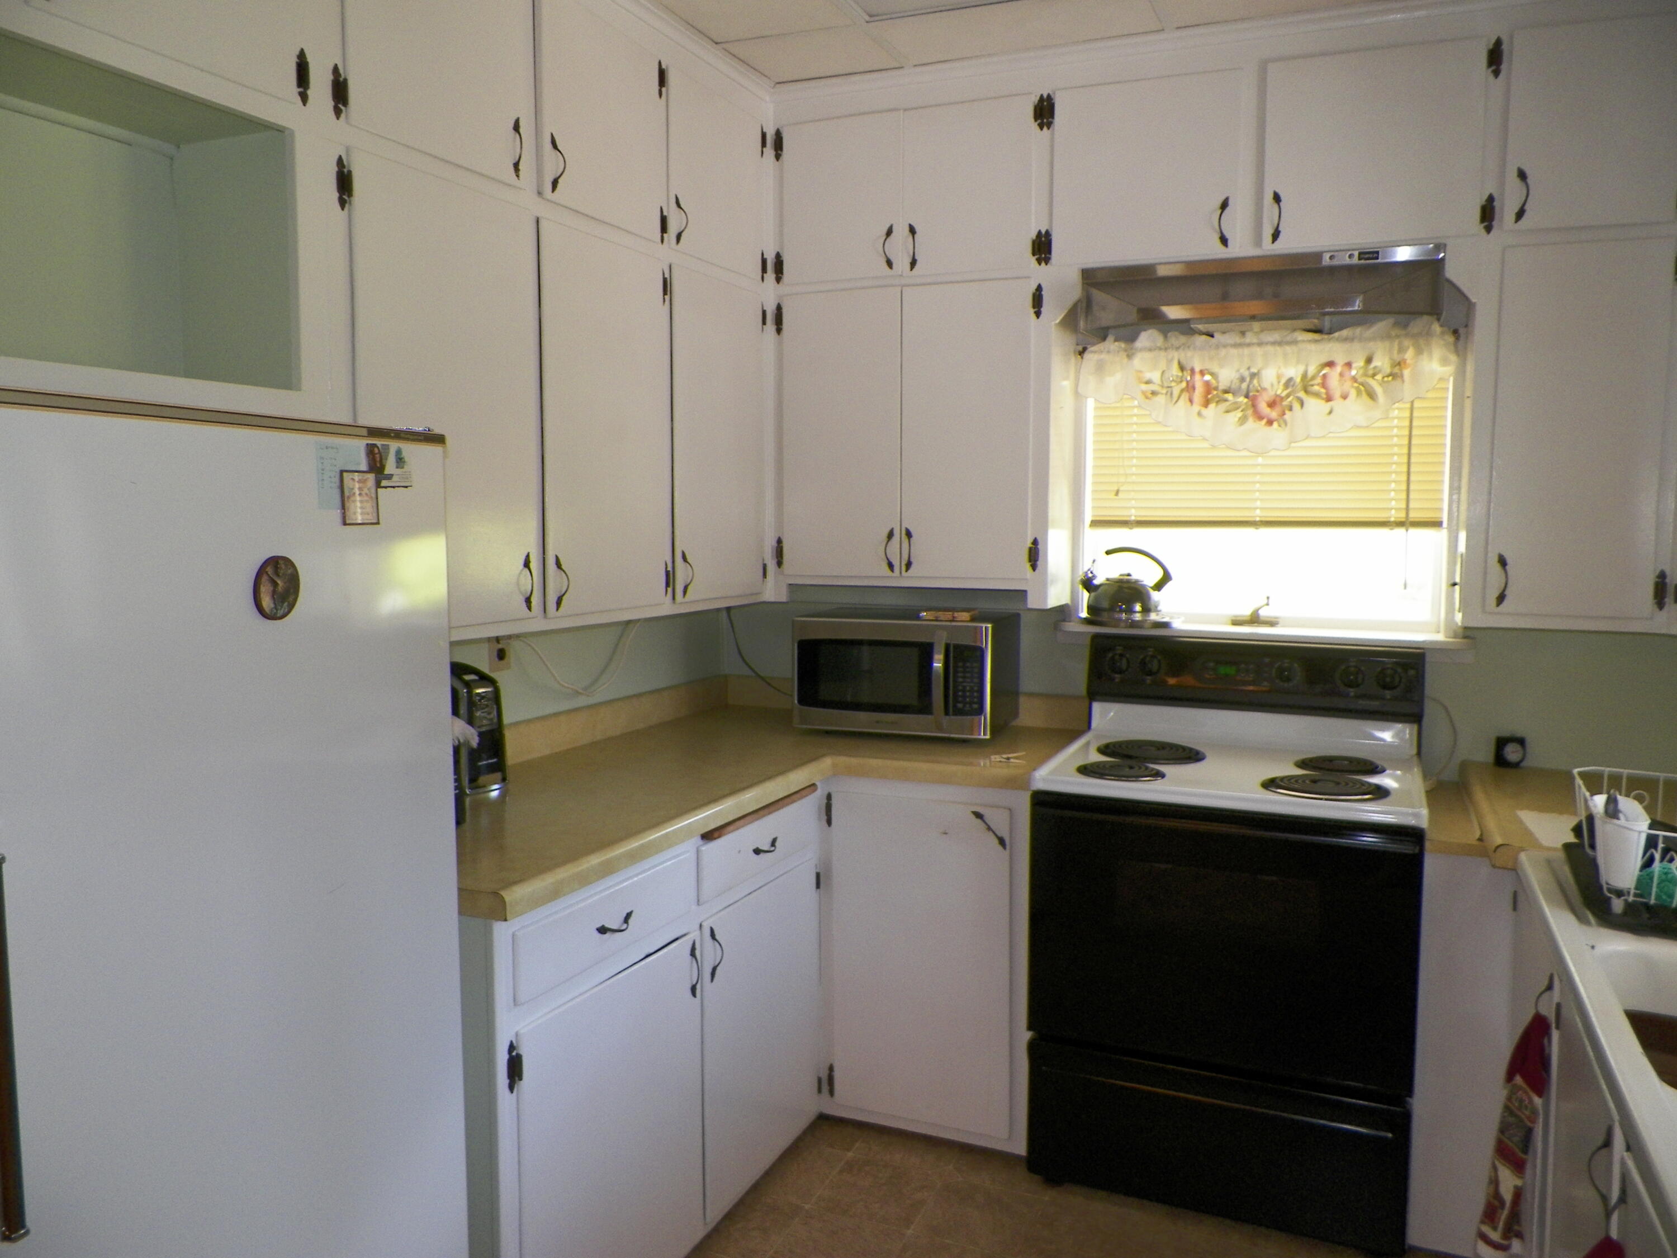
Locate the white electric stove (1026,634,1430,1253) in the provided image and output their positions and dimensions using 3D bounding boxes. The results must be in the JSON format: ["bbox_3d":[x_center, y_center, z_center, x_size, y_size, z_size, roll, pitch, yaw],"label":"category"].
[{"bbox_3d":[0.878,0.632,2.720,0.762,1.160,0.645,3,6,25],"label":"white electric stove"}]

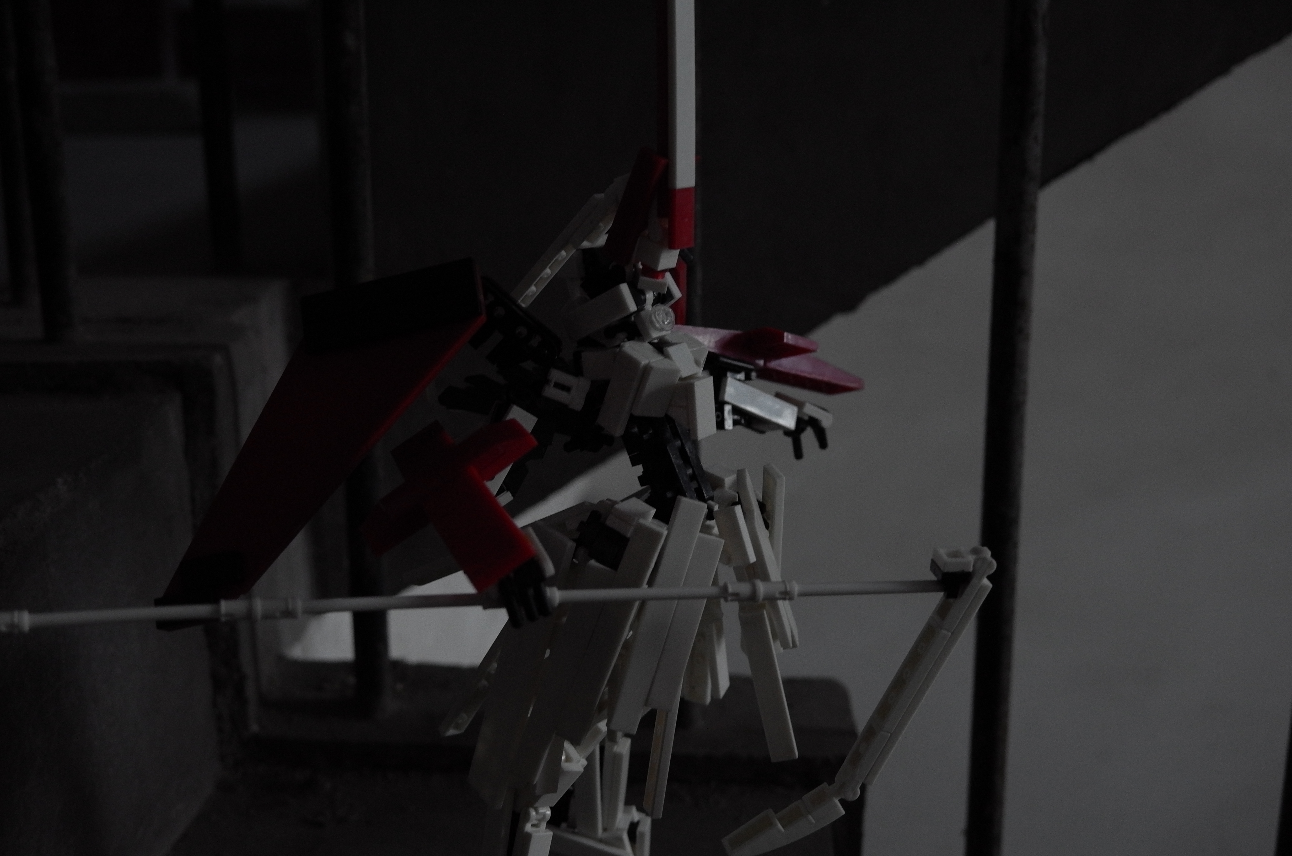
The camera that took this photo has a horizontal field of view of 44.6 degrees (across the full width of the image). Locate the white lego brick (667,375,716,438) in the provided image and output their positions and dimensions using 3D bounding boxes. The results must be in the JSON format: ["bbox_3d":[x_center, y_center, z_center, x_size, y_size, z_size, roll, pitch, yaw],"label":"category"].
[{"bbox_3d":[0.012,-0.006,0.430,0.011,0.016,0.008,7,19,38],"label":"white lego brick"}]

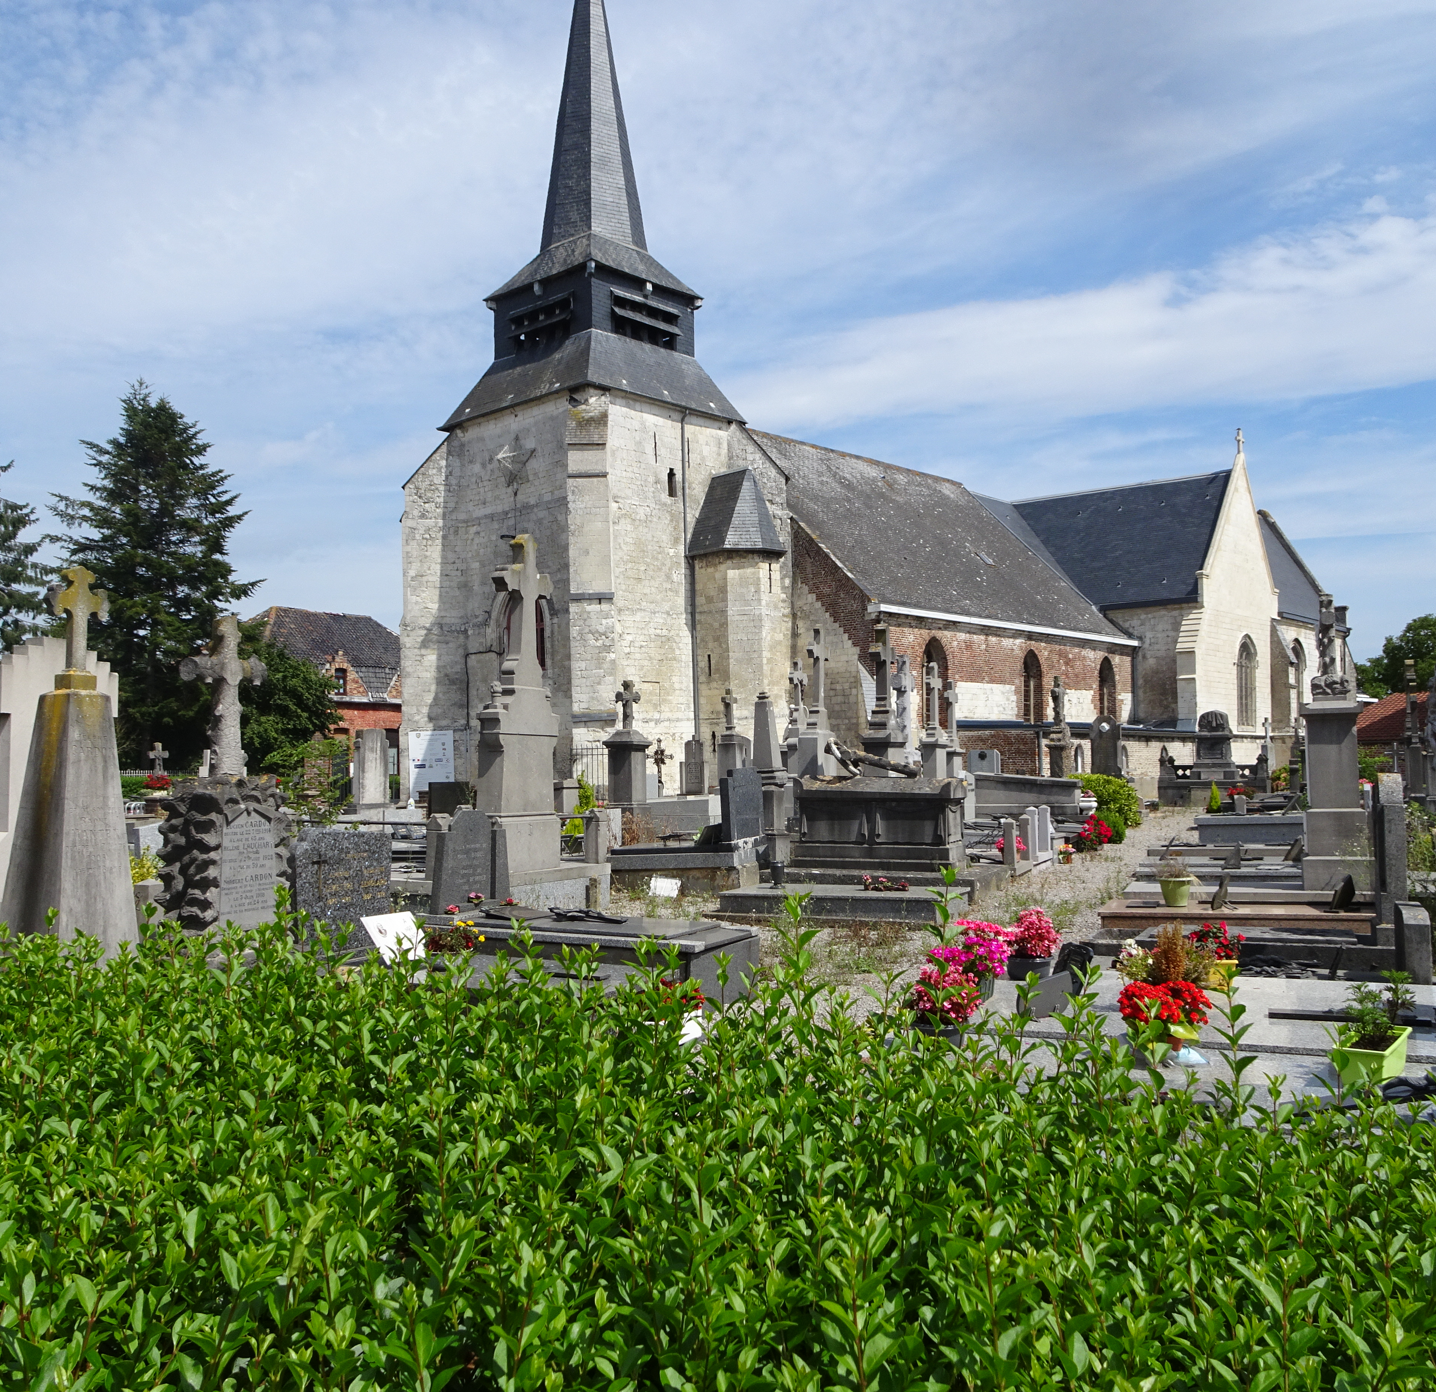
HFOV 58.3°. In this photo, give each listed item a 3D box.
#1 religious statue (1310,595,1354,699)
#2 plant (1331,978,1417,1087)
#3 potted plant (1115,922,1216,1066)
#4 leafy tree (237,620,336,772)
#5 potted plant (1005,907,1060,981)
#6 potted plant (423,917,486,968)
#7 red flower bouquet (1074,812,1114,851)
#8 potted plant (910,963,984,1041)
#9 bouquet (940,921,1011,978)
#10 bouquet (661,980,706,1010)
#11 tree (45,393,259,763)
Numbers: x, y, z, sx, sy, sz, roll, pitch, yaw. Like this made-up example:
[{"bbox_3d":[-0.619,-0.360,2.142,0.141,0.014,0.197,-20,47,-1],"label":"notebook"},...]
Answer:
[{"bbox_3d":[6.300,-0.494,13.200,0.400,1.100,0.500,-1,-3,21],"label":"religious statue"},{"bbox_3d":[2.261,1.149,4.432,0.190,0.320,0.410,-2,-3,38],"label":"plant"},{"bbox_3d":[1.825,1.200,5.250,0.380,0.530,0.400,-1,-3,21],"label":"potted plant"},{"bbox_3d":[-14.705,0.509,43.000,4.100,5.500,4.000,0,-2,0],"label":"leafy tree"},{"bbox_3d":[1.738,1.362,7.100,0.300,0.370,0.300,-1,-3,21],"label":"potted plant"},{"bbox_3d":[-1.655,1.538,8.100,0.380,0.280,0.270,-1,-3,21],"label":"potted plant"},{"bbox_3d":[5.651,2.077,19.400,0.580,0.560,0.540,0,-2,0],"label":"red flower bouquet"},{"bbox_3d":[0.863,1.171,4.880,0.280,0.330,0.280,0,-2,0],"label":"potted plant"},{"bbox_3d":[1.104,1.097,5.550,0.300,0.260,0.280,0,-2,0],"label":"bouquet"},{"bbox_3d":[-0.179,1.574,6.700,0.250,0.230,0.240,1,-3,0],"label":"bouquet"},{"bbox_3d":[-20.283,-3.724,47.000,7.300,15.400,7.300,-1,-3,21],"label":"tree"}]

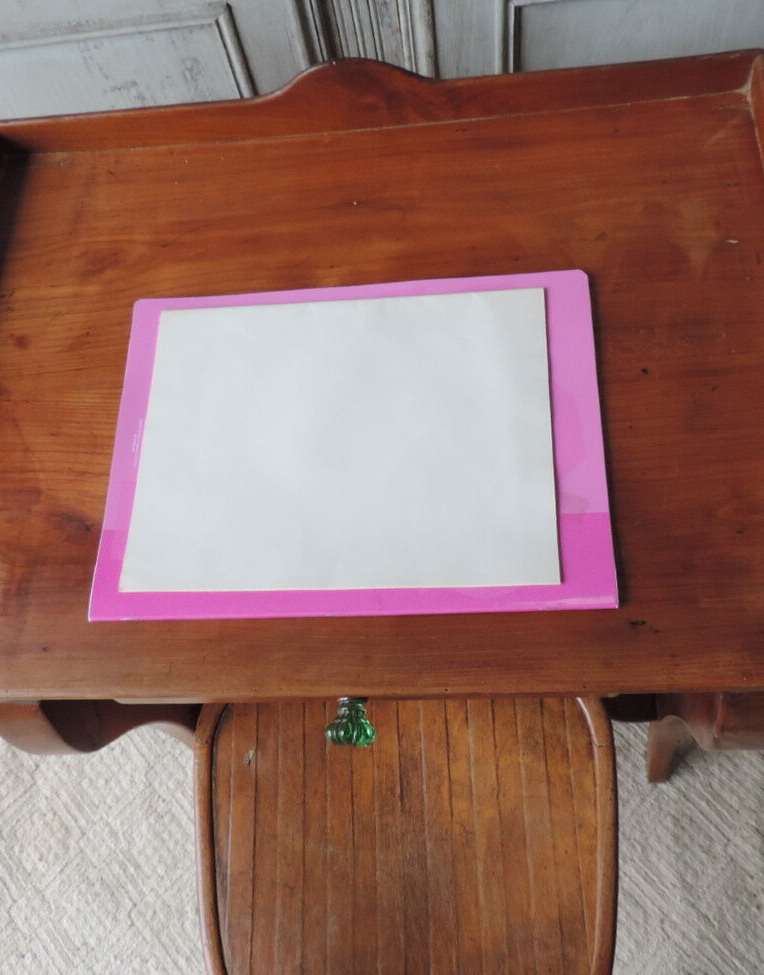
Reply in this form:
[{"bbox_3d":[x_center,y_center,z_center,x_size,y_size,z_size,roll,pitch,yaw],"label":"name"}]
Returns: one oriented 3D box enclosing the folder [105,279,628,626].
[{"bbox_3d":[-0.022,-0.033,0.606,0.331,0.006,0.248,-2,66,8],"label":"folder"}]

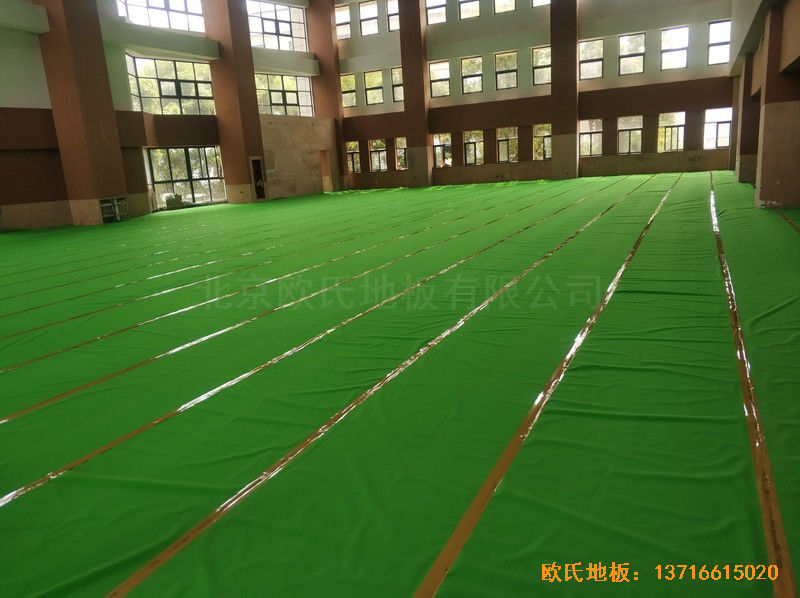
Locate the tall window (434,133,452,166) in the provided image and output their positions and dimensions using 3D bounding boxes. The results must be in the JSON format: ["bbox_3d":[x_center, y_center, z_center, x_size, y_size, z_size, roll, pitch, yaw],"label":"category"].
[{"bbox_3d":[2.308,-7.675,32.303,1.029,1.709,0.140,2,14,25],"label":"tall window"}]

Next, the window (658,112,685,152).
[{"bbox_3d":[12.146,-7.443,27.865,1.094,1.702,0.150,2,14,25],"label":"window"}]

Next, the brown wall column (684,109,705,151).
[{"bbox_3d":[14.494,-8.305,30.681,0.889,1.879,0.260,2,14,25],"label":"brown wall column"}]

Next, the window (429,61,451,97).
[{"bbox_3d":[2.052,-11.096,31.542,1.029,1.700,0.140,2,14,25],"label":"window"}]

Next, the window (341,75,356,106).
[{"bbox_3d":[-2.832,-11.378,34.116,1.034,1.718,0.150,2,14,25],"label":"window"}]

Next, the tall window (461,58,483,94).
[{"bbox_3d":[3.590,-11.036,30.812,1.039,1.690,0.140,2,14,25],"label":"tall window"}]

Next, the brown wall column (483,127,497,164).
[{"bbox_3d":[5.121,-8.620,35.141,0.781,1.879,0.260,2,14,25],"label":"brown wall column"}]

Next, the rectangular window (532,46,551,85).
[{"bbox_3d":[6.781,-10.946,29.288,1.029,1.646,0.140,2,14,25],"label":"rectangular window"}]

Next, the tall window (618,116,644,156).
[{"bbox_3d":[10.575,-7.505,28.612,1.079,1.687,0.150,2,14,25],"label":"tall window"}]

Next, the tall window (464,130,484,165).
[{"bbox_3d":[3.808,-7.630,31.587,1.029,1.705,0.140,2,14,25],"label":"tall window"}]

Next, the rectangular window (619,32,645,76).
[{"bbox_3d":[10.369,-10.898,27.827,1.079,1.702,0.150,2,14,25],"label":"rectangular window"}]

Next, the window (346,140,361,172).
[{"bbox_3d":[-3.014,-8.907,39.064,1.084,1.889,0.150,2,14,25],"label":"window"}]

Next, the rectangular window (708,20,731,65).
[{"bbox_3d":[15.123,-12.050,29.332,1.079,1.852,0.150,2,14,25],"label":"rectangular window"}]

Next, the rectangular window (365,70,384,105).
[{"bbox_3d":[-1.519,-12.610,37.249,1.144,1.852,0.150,2,14,25],"label":"rectangular window"}]

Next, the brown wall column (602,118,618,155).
[{"bbox_3d":[9.780,-7.532,28.991,0.714,1.702,0.250,2,14,25],"label":"brown wall column"}]

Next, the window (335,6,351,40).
[{"bbox_3d":[-3.078,-14.765,33.353,1.034,1.657,0.150,2,14,25],"label":"window"}]

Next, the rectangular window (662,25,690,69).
[{"bbox_3d":[11.856,-10.759,26.875,1.062,1.666,0.140,2,14,25],"label":"rectangular window"}]

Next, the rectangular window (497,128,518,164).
[{"bbox_3d":[5.359,-7.588,30.846,1.029,1.672,0.140,2,14,25],"label":"rectangular window"}]

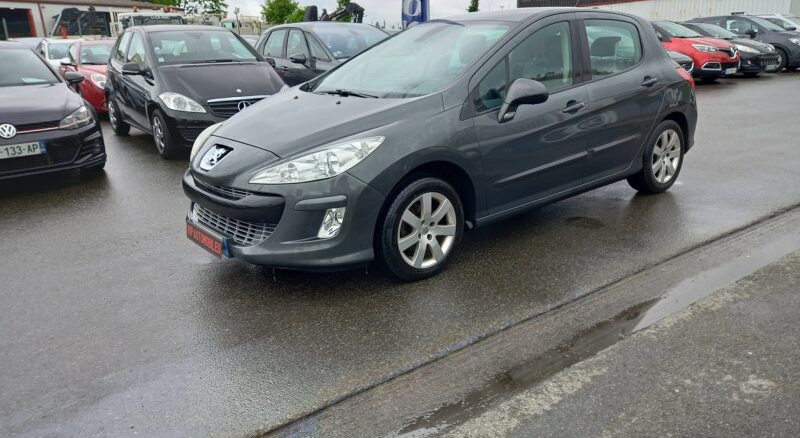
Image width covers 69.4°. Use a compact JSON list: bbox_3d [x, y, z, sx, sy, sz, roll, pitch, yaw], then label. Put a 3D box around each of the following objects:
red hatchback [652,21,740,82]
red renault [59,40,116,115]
[{"bbox_3d":[6.343,-4.218,14.497,1.790,1.560,4.120,-12,20,-28],"label":"red hatchback"},{"bbox_3d":[-6.232,-3.095,12.531,1.730,1.490,3.960,-15,21,-35],"label":"red renault"}]

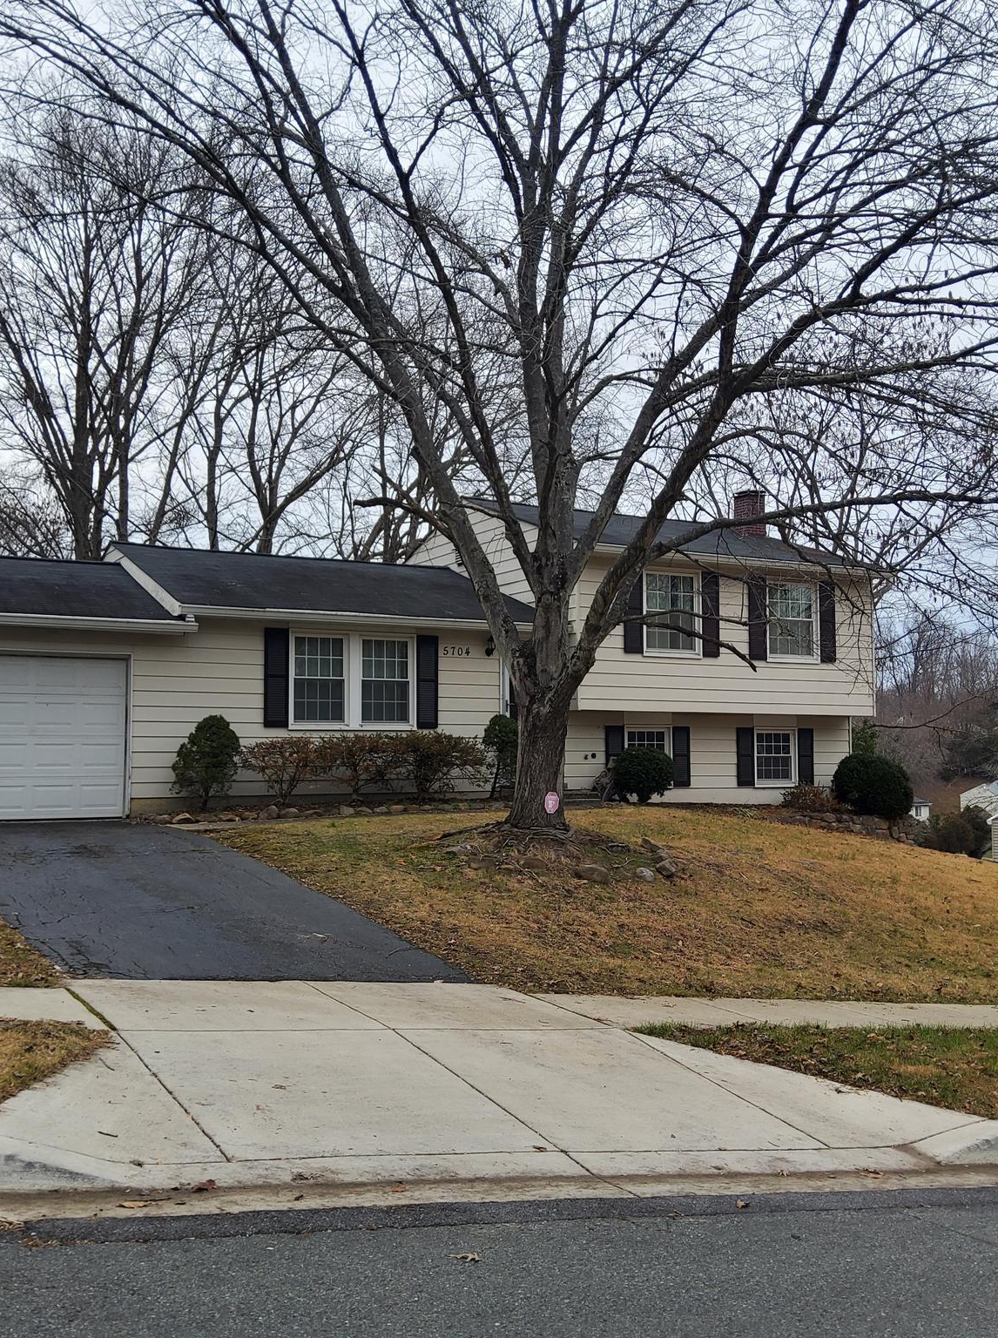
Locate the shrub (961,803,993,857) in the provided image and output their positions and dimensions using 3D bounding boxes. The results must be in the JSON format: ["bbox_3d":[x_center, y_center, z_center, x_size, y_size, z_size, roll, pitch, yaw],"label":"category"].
[{"bbox_3d":[9.888,3.422,28.000,1.000,1.300,1.000,2,-5,-29],"label":"shrub"}]

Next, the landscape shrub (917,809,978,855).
[{"bbox_3d":[8.876,3.266,26.500,1.180,1.050,1.150,2,-5,-29],"label":"landscape shrub"}]

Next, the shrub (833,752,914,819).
[{"bbox_3d":[6.455,2.039,23.200,1.390,1.200,1.360,2,-5,-29],"label":"shrub"}]

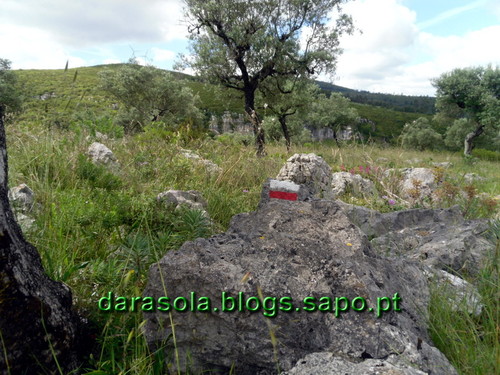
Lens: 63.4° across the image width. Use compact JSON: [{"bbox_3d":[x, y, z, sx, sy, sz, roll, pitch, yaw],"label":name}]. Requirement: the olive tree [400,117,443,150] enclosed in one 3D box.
[{"bbox_3d":[8.906,-2.804,21.000,2.150,1.750,2.000,0,8,0],"label":"olive tree"}]

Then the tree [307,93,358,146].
[{"bbox_3d":[4.488,-3.645,22.000,2.800,3.000,2.700,0,8,0],"label":"tree"}]

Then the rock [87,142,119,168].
[{"bbox_3d":[-3.283,-0.701,9.000,0.700,0.570,0.600,0,8,0],"label":"rock"}]

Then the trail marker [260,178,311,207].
[{"bbox_3d":[0.202,0.028,2.300,0.280,0.150,0.120,1,8,5],"label":"trail marker"}]

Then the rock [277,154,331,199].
[{"bbox_3d":[0.606,-0.122,4.500,0.610,0.520,0.520,0,8,0],"label":"rock"}]

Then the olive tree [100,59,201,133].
[{"bbox_3d":[-4.349,-3.895,17.500,4.300,3.200,4.000,0,8,0],"label":"olive tree"}]

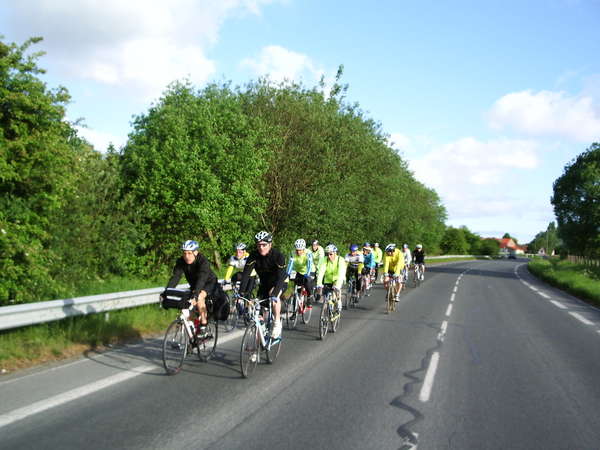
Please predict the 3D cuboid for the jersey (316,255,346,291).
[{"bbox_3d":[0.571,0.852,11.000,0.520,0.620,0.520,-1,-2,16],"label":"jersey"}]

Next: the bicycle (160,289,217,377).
[{"bbox_3d":[-1.430,1.381,8.021,0.470,1.040,1.680,-1,-2,16],"label":"bicycle"}]

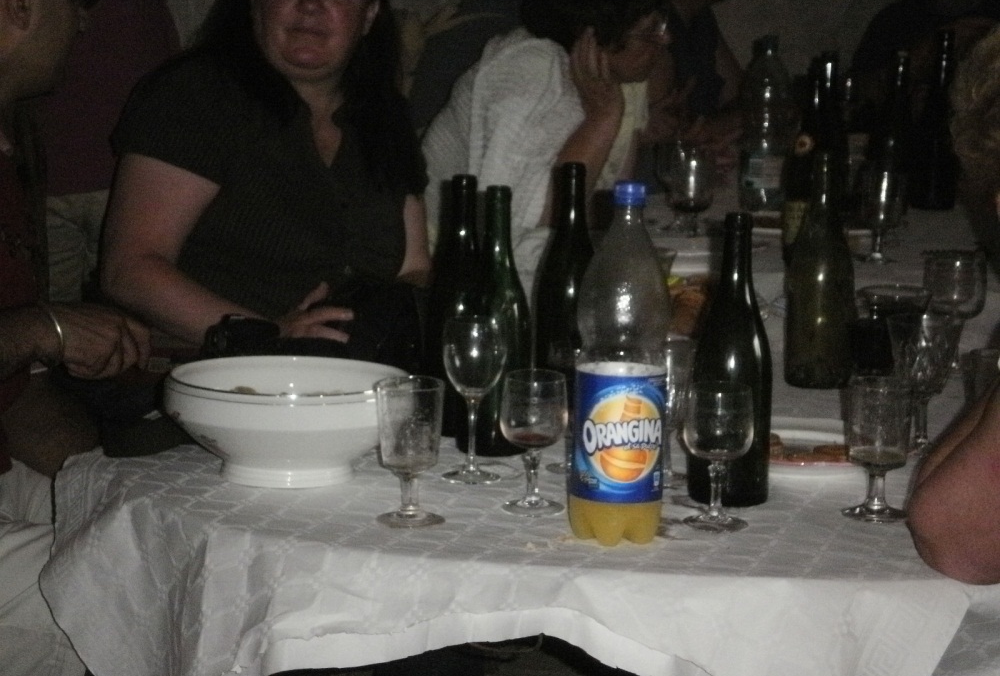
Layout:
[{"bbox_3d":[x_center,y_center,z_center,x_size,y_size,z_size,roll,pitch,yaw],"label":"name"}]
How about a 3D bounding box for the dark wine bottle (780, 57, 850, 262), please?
[{"bbox_3d":[0.477,-0.269,3.893,0.082,0.312,0.082,1,13,0],"label":"dark wine bottle"}]

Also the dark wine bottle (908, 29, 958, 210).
[{"bbox_3d":[0.740,-0.371,4.388,0.079,0.293,0.079,1,13,0],"label":"dark wine bottle"}]

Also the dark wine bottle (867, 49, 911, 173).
[{"bbox_3d":[0.642,-0.328,4.238,0.077,0.275,0.077,1,13,0],"label":"dark wine bottle"}]

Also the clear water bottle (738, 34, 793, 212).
[{"bbox_3d":[0.484,-0.391,4.734,0.089,0.320,0.089,2,11,6],"label":"clear water bottle"}]

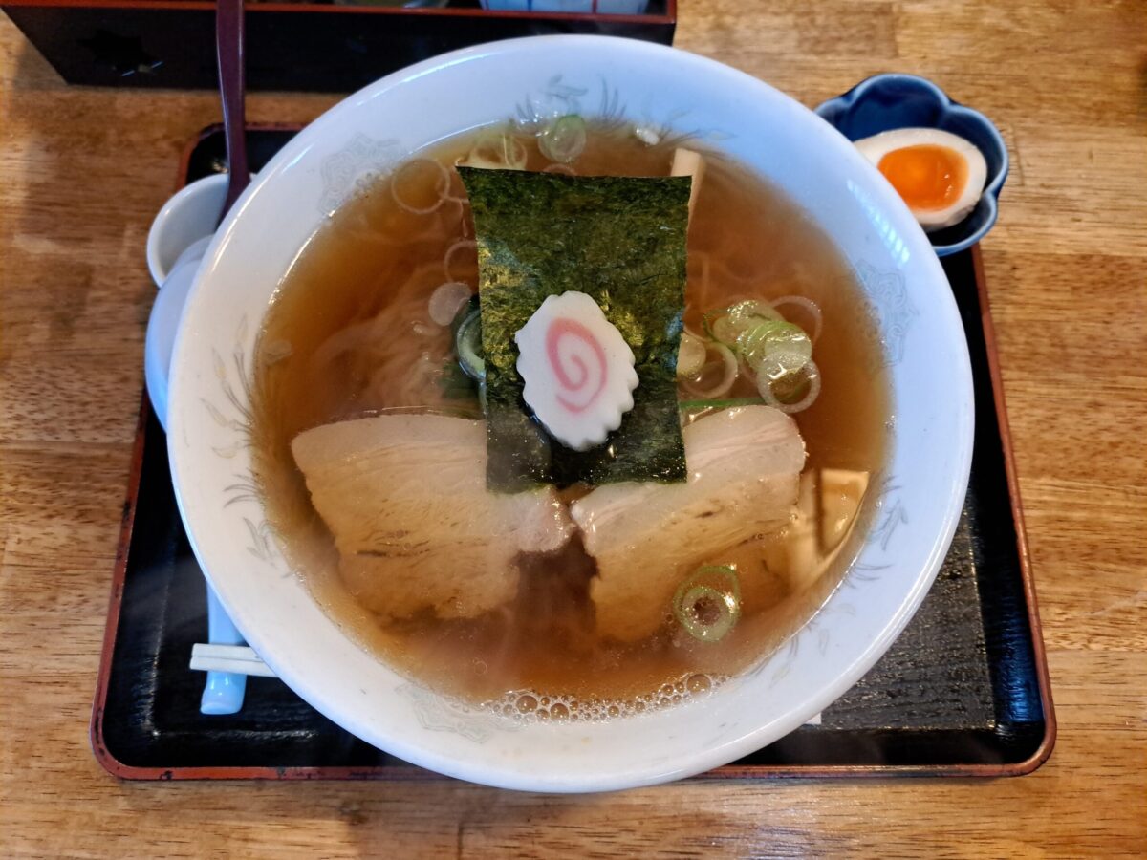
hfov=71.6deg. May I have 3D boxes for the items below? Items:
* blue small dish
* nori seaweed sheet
[{"bbox_3d":[0.126,-0.097,0.321,0.079,0.034,0.078,3,74,1],"label":"blue small dish"},{"bbox_3d":[0.002,-0.030,0.239,0.064,0.012,0.094,-2,89,0],"label":"nori seaweed sheet"}]

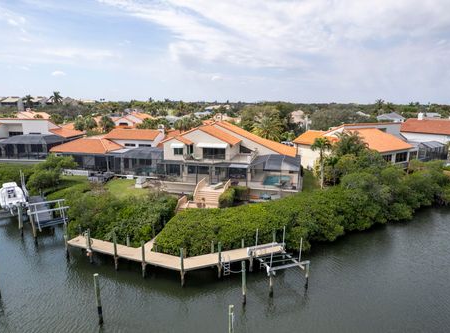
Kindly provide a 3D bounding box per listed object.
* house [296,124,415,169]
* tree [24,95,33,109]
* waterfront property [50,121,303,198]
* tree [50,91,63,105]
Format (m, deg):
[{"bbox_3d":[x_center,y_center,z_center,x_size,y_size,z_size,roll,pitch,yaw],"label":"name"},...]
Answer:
[{"bbox_3d":[23.090,-4.430,58.550,14.550,7.370,16.490,-7,14,-31],"label":"house"},{"bbox_3d":[-70.170,-18.660,110.070,4.460,13.930,4.460,0,12,0],"label":"tree"},{"bbox_3d":[-6.300,-2.660,48.020,33.950,8.440,18.430,4,12,17],"label":"waterfront property"},{"bbox_3d":[-54.820,-17.010,100.500,4.850,14.650,4.850,0,12,0],"label":"tree"}]

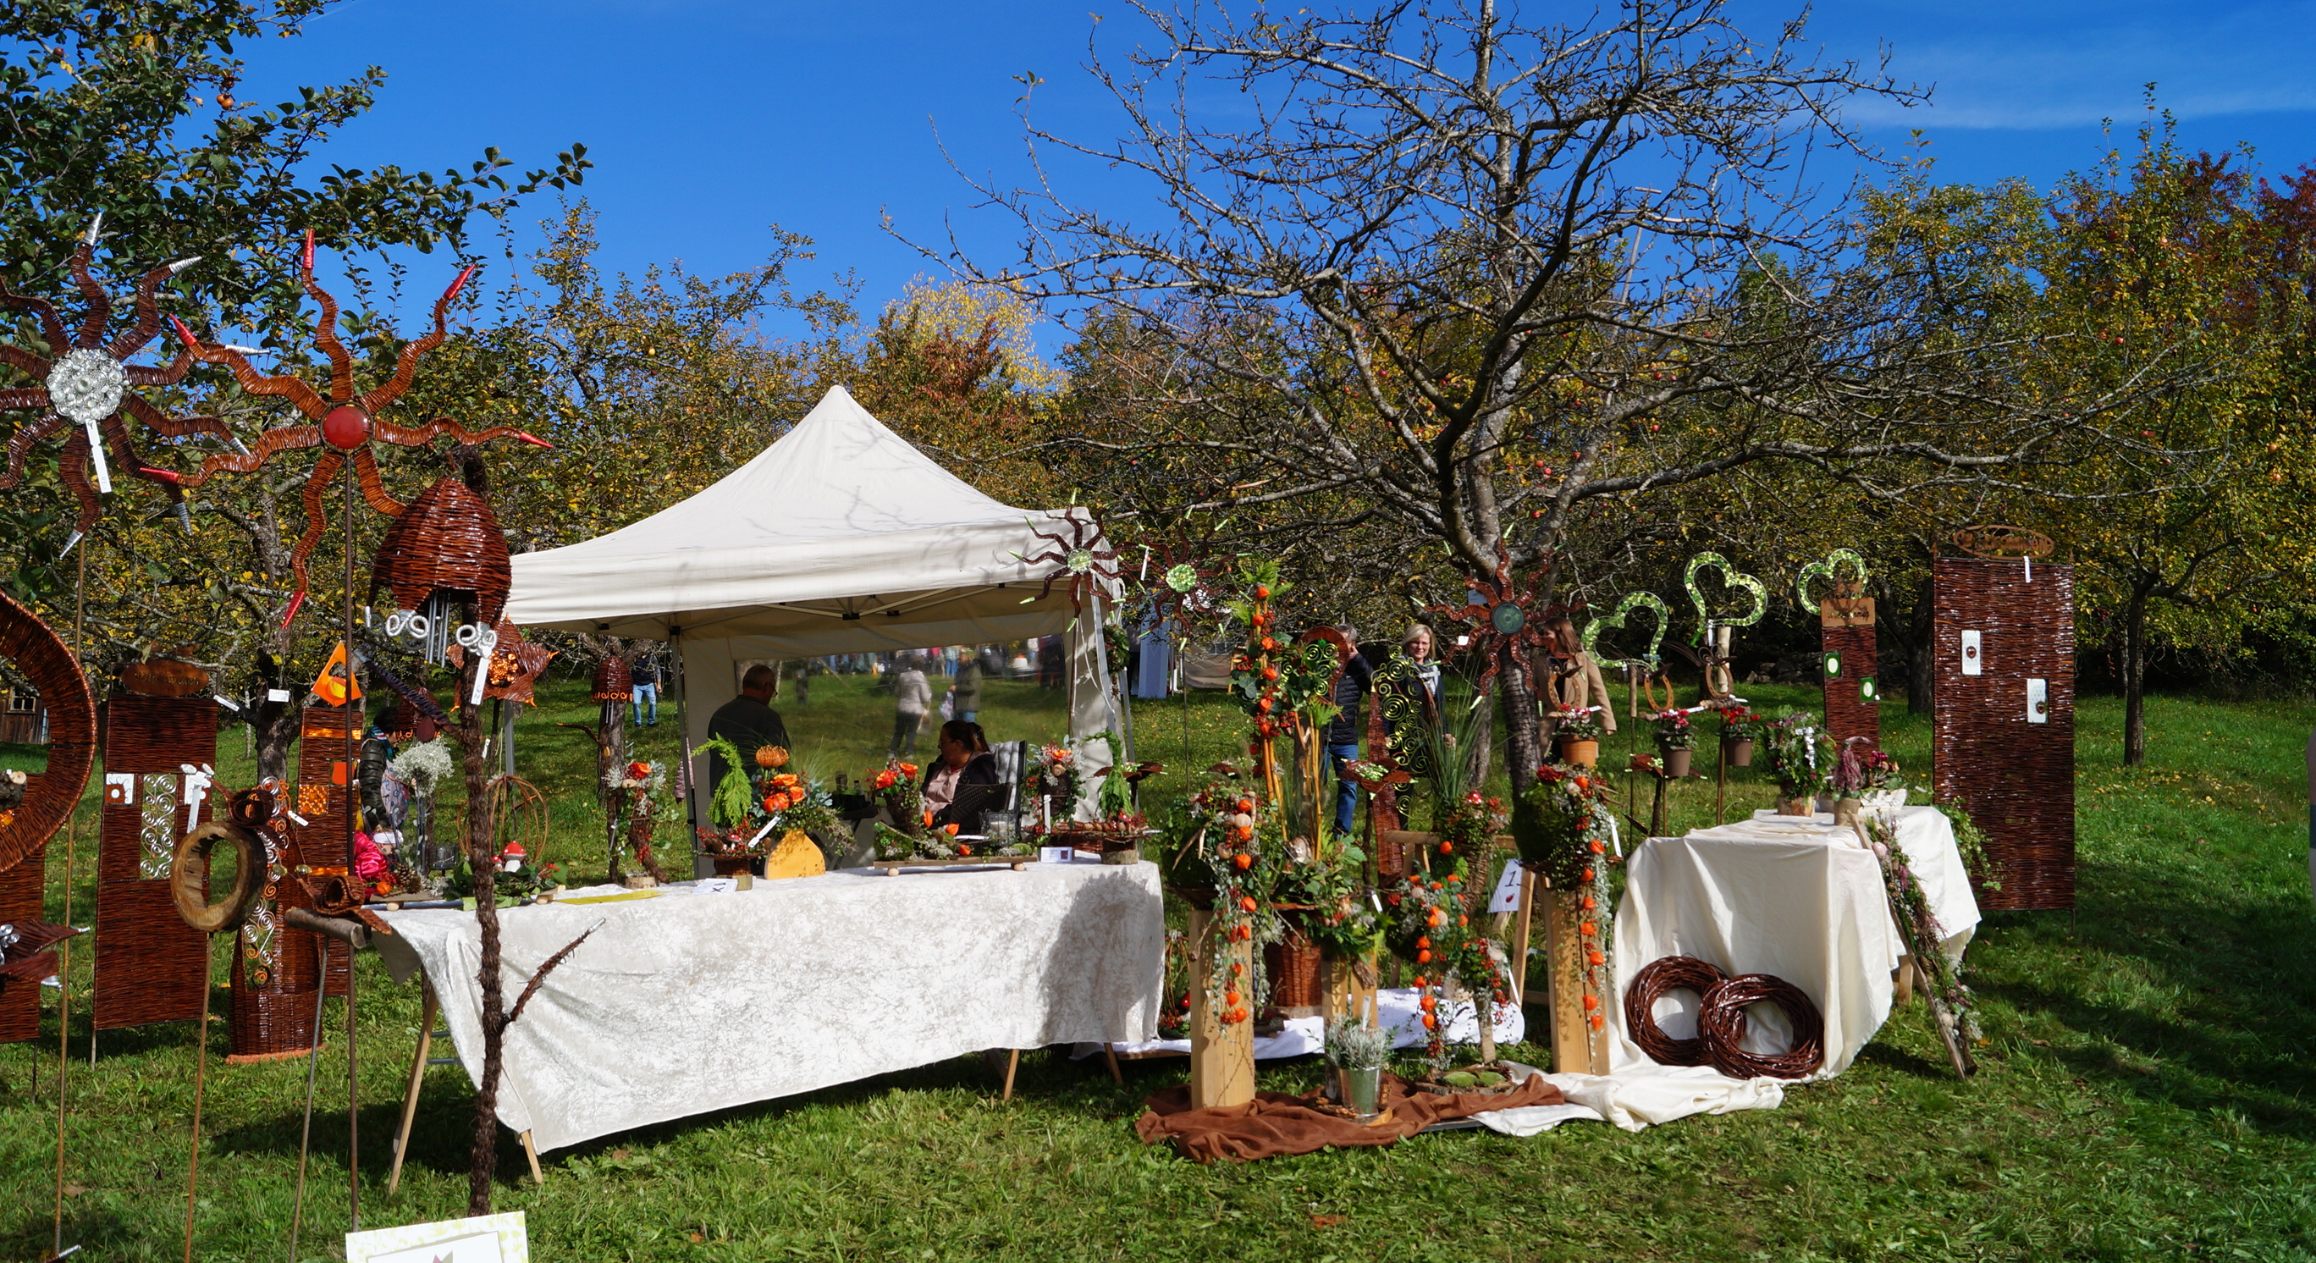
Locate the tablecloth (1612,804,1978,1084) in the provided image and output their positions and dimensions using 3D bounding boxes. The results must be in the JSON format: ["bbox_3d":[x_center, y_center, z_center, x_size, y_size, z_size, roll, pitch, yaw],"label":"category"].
[{"bbox_3d":[2.500,1.125,6.700,0.950,0.780,1.600,-1,-1,29],"label":"tablecloth"}]

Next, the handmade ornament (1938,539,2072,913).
[{"bbox_3d":[4.339,0.519,8.900,0.720,1.820,0.050,0,-1,-7],"label":"handmade ornament"}]

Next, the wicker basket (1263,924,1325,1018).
[{"bbox_3d":[0.547,1.252,6.600,0.270,0.380,0.270,0,-1,0],"label":"wicker basket"}]

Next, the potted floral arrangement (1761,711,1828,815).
[{"bbox_3d":[2.567,0.529,7.000,0.250,0.410,0.240,0,-1,0],"label":"potted floral arrangement"}]

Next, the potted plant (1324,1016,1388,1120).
[{"bbox_3d":[0.648,1.427,5.680,0.210,0.340,0.210,0,-1,0],"label":"potted plant"}]

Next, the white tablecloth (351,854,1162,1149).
[{"bbox_3d":[-1.190,1.150,5.600,2.420,0.650,0.640,-1,-1,-27],"label":"white tablecloth"}]

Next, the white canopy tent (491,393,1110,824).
[{"bbox_3d":[-1.820,0.100,10.330,3.000,3.150,3.000,-5,-1,1],"label":"white canopy tent"}]

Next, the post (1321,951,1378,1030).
[{"bbox_3d":[0.652,1.305,5.880,0.180,0.570,0.150,0,-1,-6],"label":"post"}]

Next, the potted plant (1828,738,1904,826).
[{"bbox_3d":[2.709,0.579,6.650,0.260,0.340,0.220,0,-1,0],"label":"potted plant"}]

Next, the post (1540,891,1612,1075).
[{"bbox_3d":[1.471,1.214,6.100,0.150,0.660,0.150,-4,-1,40],"label":"post"}]

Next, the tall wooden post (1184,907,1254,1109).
[{"bbox_3d":[0.217,1.257,5.800,0.175,0.670,0.175,-1,-1,-14],"label":"tall wooden post"}]

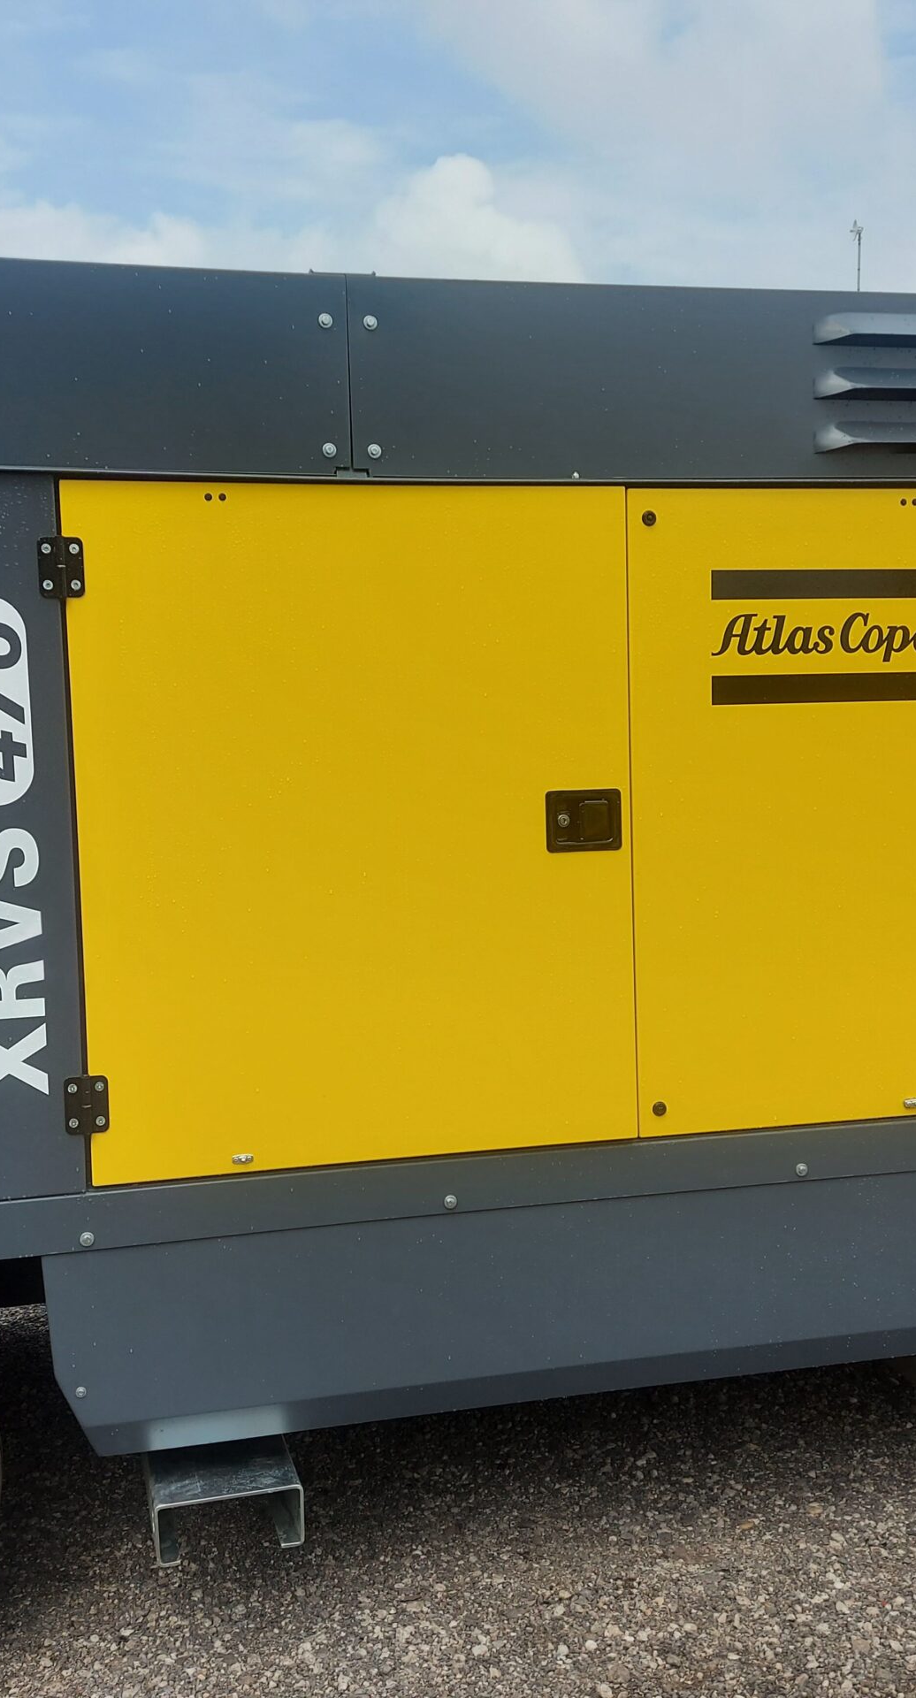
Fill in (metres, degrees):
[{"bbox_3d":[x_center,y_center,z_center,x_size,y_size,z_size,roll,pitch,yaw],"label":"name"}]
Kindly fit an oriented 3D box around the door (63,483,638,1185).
[{"bbox_3d":[-0.170,-0.041,2.812,1.000,1.215,0.050,-3,4,-12],"label":"door"}]

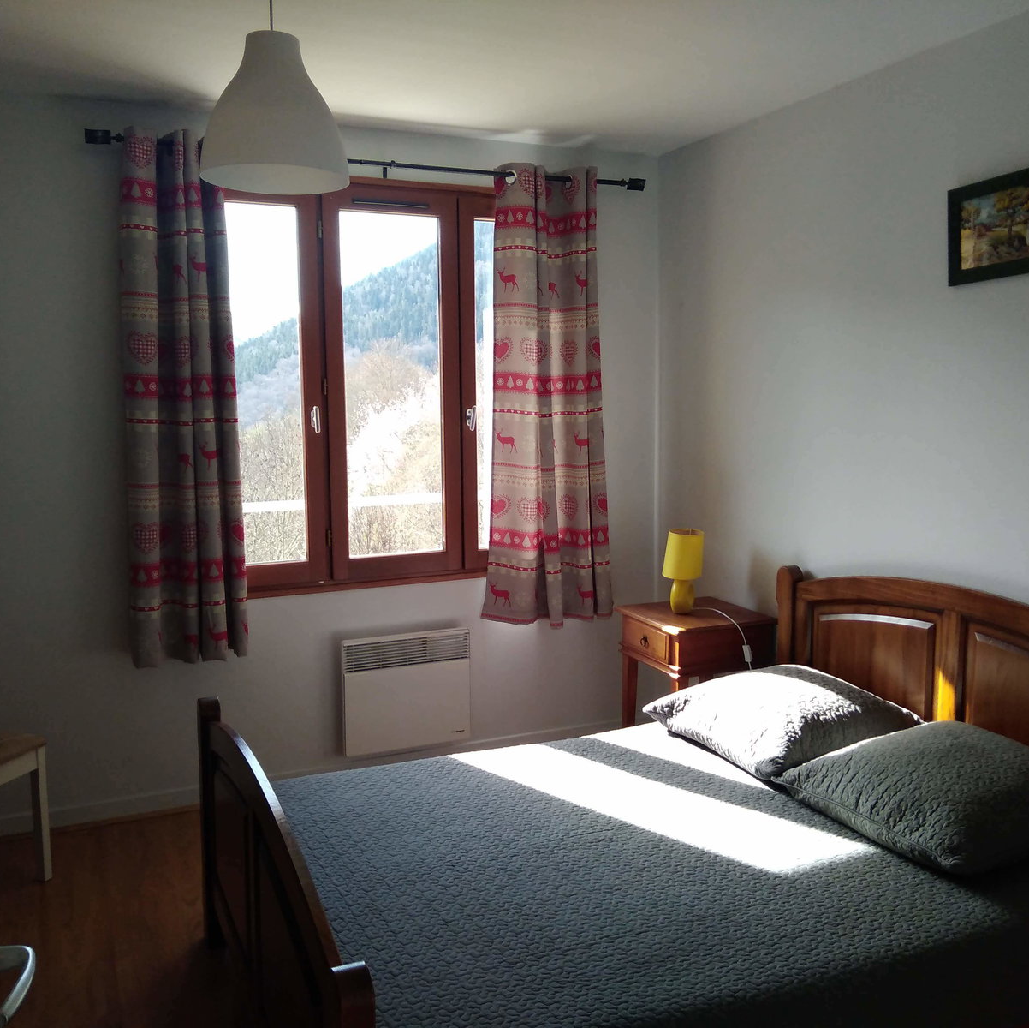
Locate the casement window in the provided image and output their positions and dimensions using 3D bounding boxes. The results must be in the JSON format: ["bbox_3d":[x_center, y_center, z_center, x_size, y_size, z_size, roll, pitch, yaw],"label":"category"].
[{"bbox_3d":[-0.464,-0.484,4.244,1.725,1.533,0.090,-3,6,-25],"label":"casement window"}]

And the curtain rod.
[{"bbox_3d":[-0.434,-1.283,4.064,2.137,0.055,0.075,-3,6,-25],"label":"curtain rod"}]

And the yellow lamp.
[{"bbox_3d":[0.644,0.214,4.159,0.153,0.303,0.153,-1,5,0],"label":"yellow lamp"}]

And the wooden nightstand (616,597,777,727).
[{"bbox_3d":[0.676,0.698,4.160,0.423,0.660,0.490,-3,6,-25],"label":"wooden nightstand"}]

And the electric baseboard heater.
[{"bbox_3d":[-0.420,0.683,4.291,0.501,0.433,0.080,-3,6,-25],"label":"electric baseboard heater"}]

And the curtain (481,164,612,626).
[{"bbox_3d":[0.146,-0.455,4.397,0.530,1.795,0.150,-3,6,-25],"label":"curtain"}]

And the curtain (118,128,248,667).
[{"bbox_3d":[-1.138,-0.384,3.807,0.365,1.792,0.150,-3,6,-25],"label":"curtain"}]

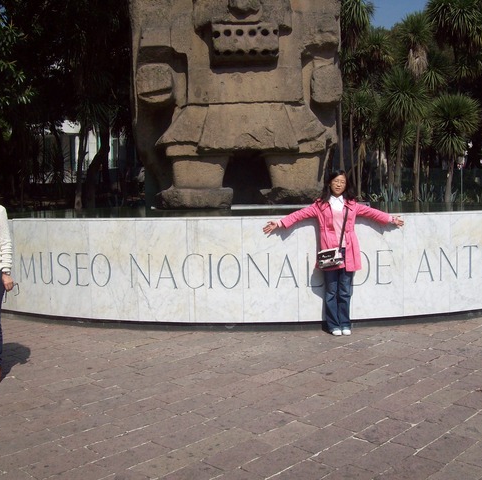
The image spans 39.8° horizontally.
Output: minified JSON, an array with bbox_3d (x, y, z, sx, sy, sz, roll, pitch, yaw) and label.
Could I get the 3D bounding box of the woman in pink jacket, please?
[{"bbox_3d":[0.904,0.132,6.483,1.350,1.590,0.370,-1,4,3],"label":"woman in pink jacket"}]

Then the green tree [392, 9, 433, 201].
[{"bbox_3d":[4.361,-3.336,16.821,1.022,4.719,1.022,-1,4,0],"label":"green tree"}]

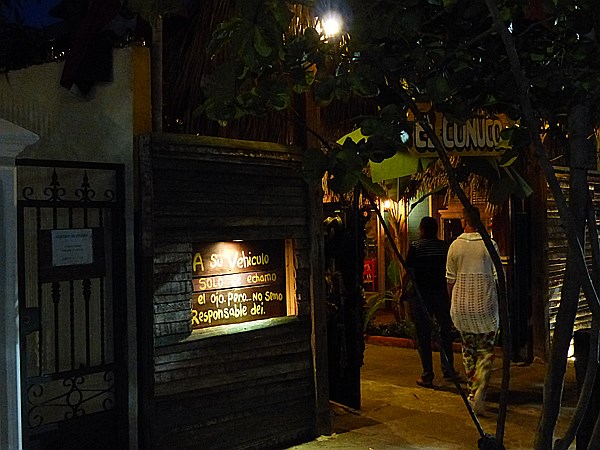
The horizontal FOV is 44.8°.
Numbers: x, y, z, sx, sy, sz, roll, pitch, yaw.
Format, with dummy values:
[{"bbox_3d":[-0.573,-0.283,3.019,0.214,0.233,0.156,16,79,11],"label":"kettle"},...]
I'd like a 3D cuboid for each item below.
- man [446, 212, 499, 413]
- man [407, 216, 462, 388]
[{"bbox_3d":[1.485,0.720,6.220,0.510,1.740,0.520,-1,0,14],"label":"man"},{"bbox_3d":[1.335,0.760,7.300,0.540,1.690,0.430,-1,0,8],"label":"man"}]

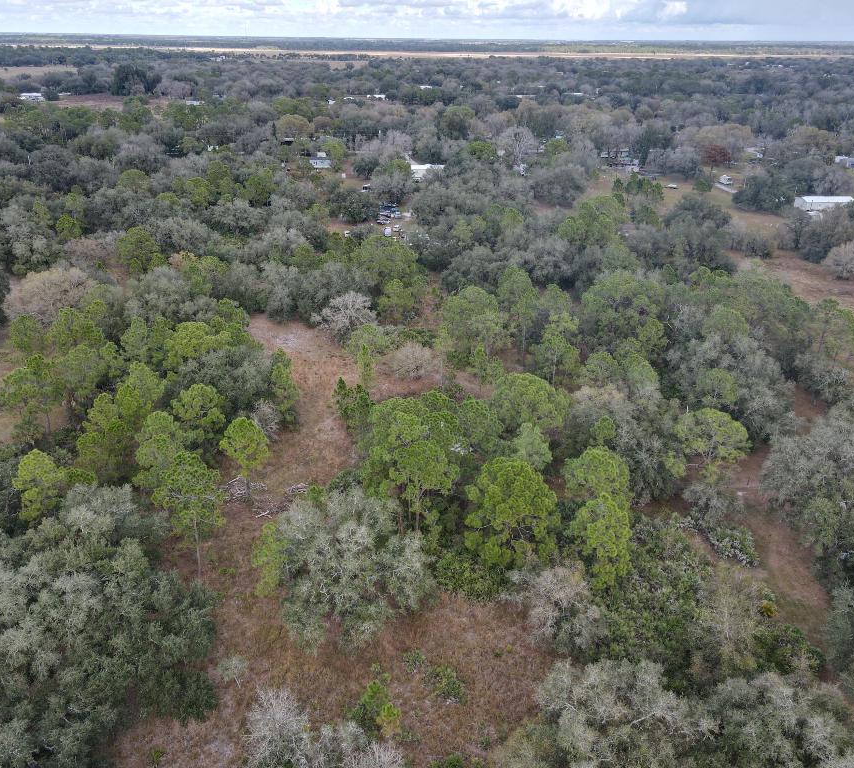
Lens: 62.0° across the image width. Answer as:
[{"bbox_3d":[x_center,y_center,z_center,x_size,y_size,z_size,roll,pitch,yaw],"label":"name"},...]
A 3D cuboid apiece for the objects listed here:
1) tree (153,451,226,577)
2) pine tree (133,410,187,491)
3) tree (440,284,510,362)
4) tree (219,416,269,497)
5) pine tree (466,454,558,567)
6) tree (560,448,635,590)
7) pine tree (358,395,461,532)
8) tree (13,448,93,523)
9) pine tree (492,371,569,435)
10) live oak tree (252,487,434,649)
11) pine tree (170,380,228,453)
[{"bbox_3d":[-27.858,16.259,83.819,8.000,16.300,8.000,1,26,0],"label":"tree"},{"bbox_3d":[-37.290,10.710,99.440,7.300,14.300,7.300,-10,28,-21],"label":"pine tree"},{"bbox_3d":[9.720,-11.500,143.920,13.000,15.680,11.500,2,26,4],"label":"tree"},{"bbox_3d":[-25.950,10.950,100.540,7.000,13.090,7.000,-7,27,-15],"label":"tree"},{"bbox_3d":[10.200,16.760,85.750,10.800,16.380,10.500,4,26,8],"label":"pine tree"},{"bbox_3d":[19.960,16.930,83.330,8.300,18.360,8.300,8,27,15],"label":"tree"},{"bbox_3d":[-2.160,11.550,92.370,12.500,19.660,11.500,0,26,-1],"label":"pine tree"},{"bbox_3d":[-45.746,14.908,88.478,9.000,14.300,9.000,1,26,0],"label":"tree"},{"bbox_3d":[15.550,5.299,109.538,12.000,14.000,12.000,1,26,0],"label":"pine tree"},{"bbox_3d":[-8.095,20.081,77.916,17.500,15.000,18.500,1,26,0],"label":"live oak tree"},{"bbox_3d":[-35.260,6.670,108.750,8.000,13.360,8.000,-9,28,-18],"label":"pine tree"}]

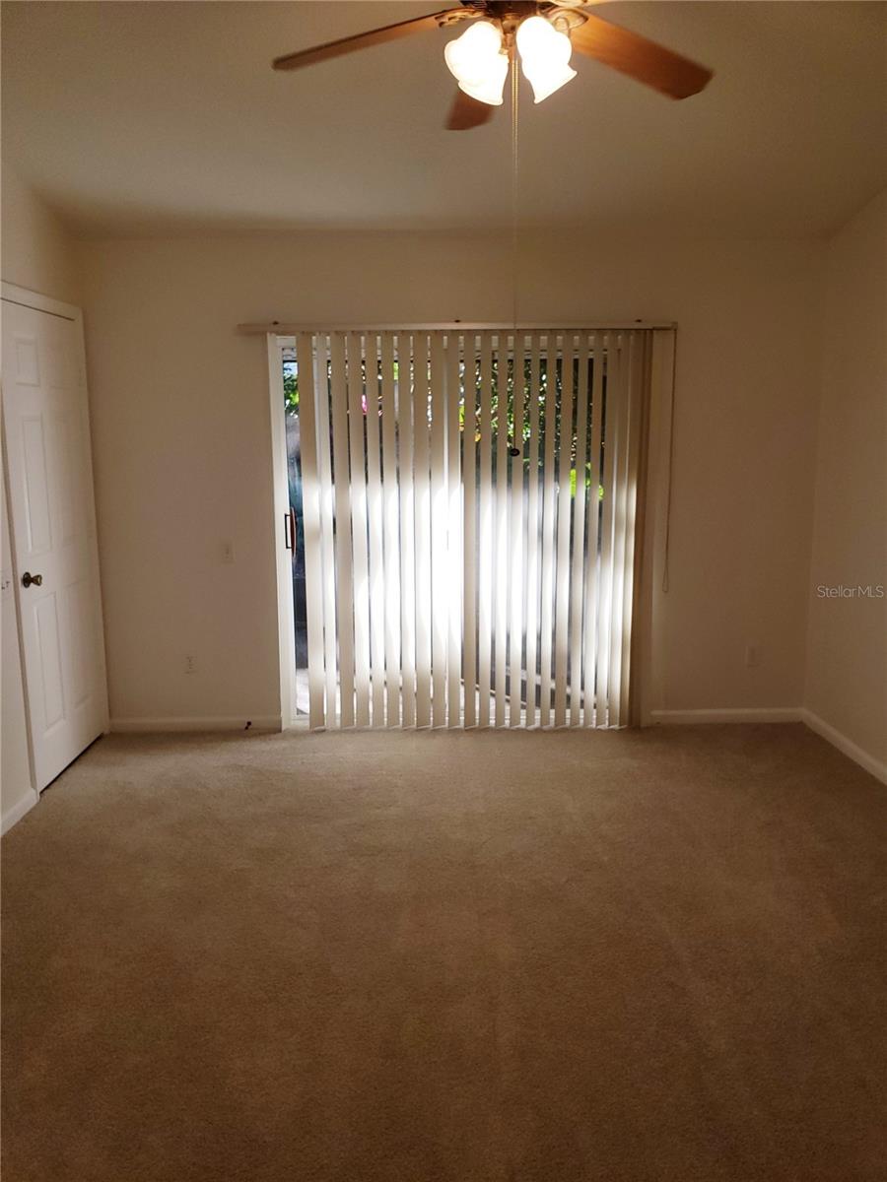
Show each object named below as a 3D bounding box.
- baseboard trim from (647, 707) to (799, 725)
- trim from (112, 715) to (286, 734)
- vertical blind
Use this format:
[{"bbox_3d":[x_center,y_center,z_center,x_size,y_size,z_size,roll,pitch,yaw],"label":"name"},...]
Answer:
[{"bbox_3d":[1.480,0.660,4.630,0.812,0.080,0.016,-1,10,-1],"label":"baseboard trim"},{"bbox_3d":[-1.280,0.690,4.578,0.888,0.080,0.016,-1,10,-1],"label":"trim"},{"bbox_3d":[0.124,-0.274,4.451,1.847,2.003,0.120,-1,10,-1],"label":"vertical blind"}]

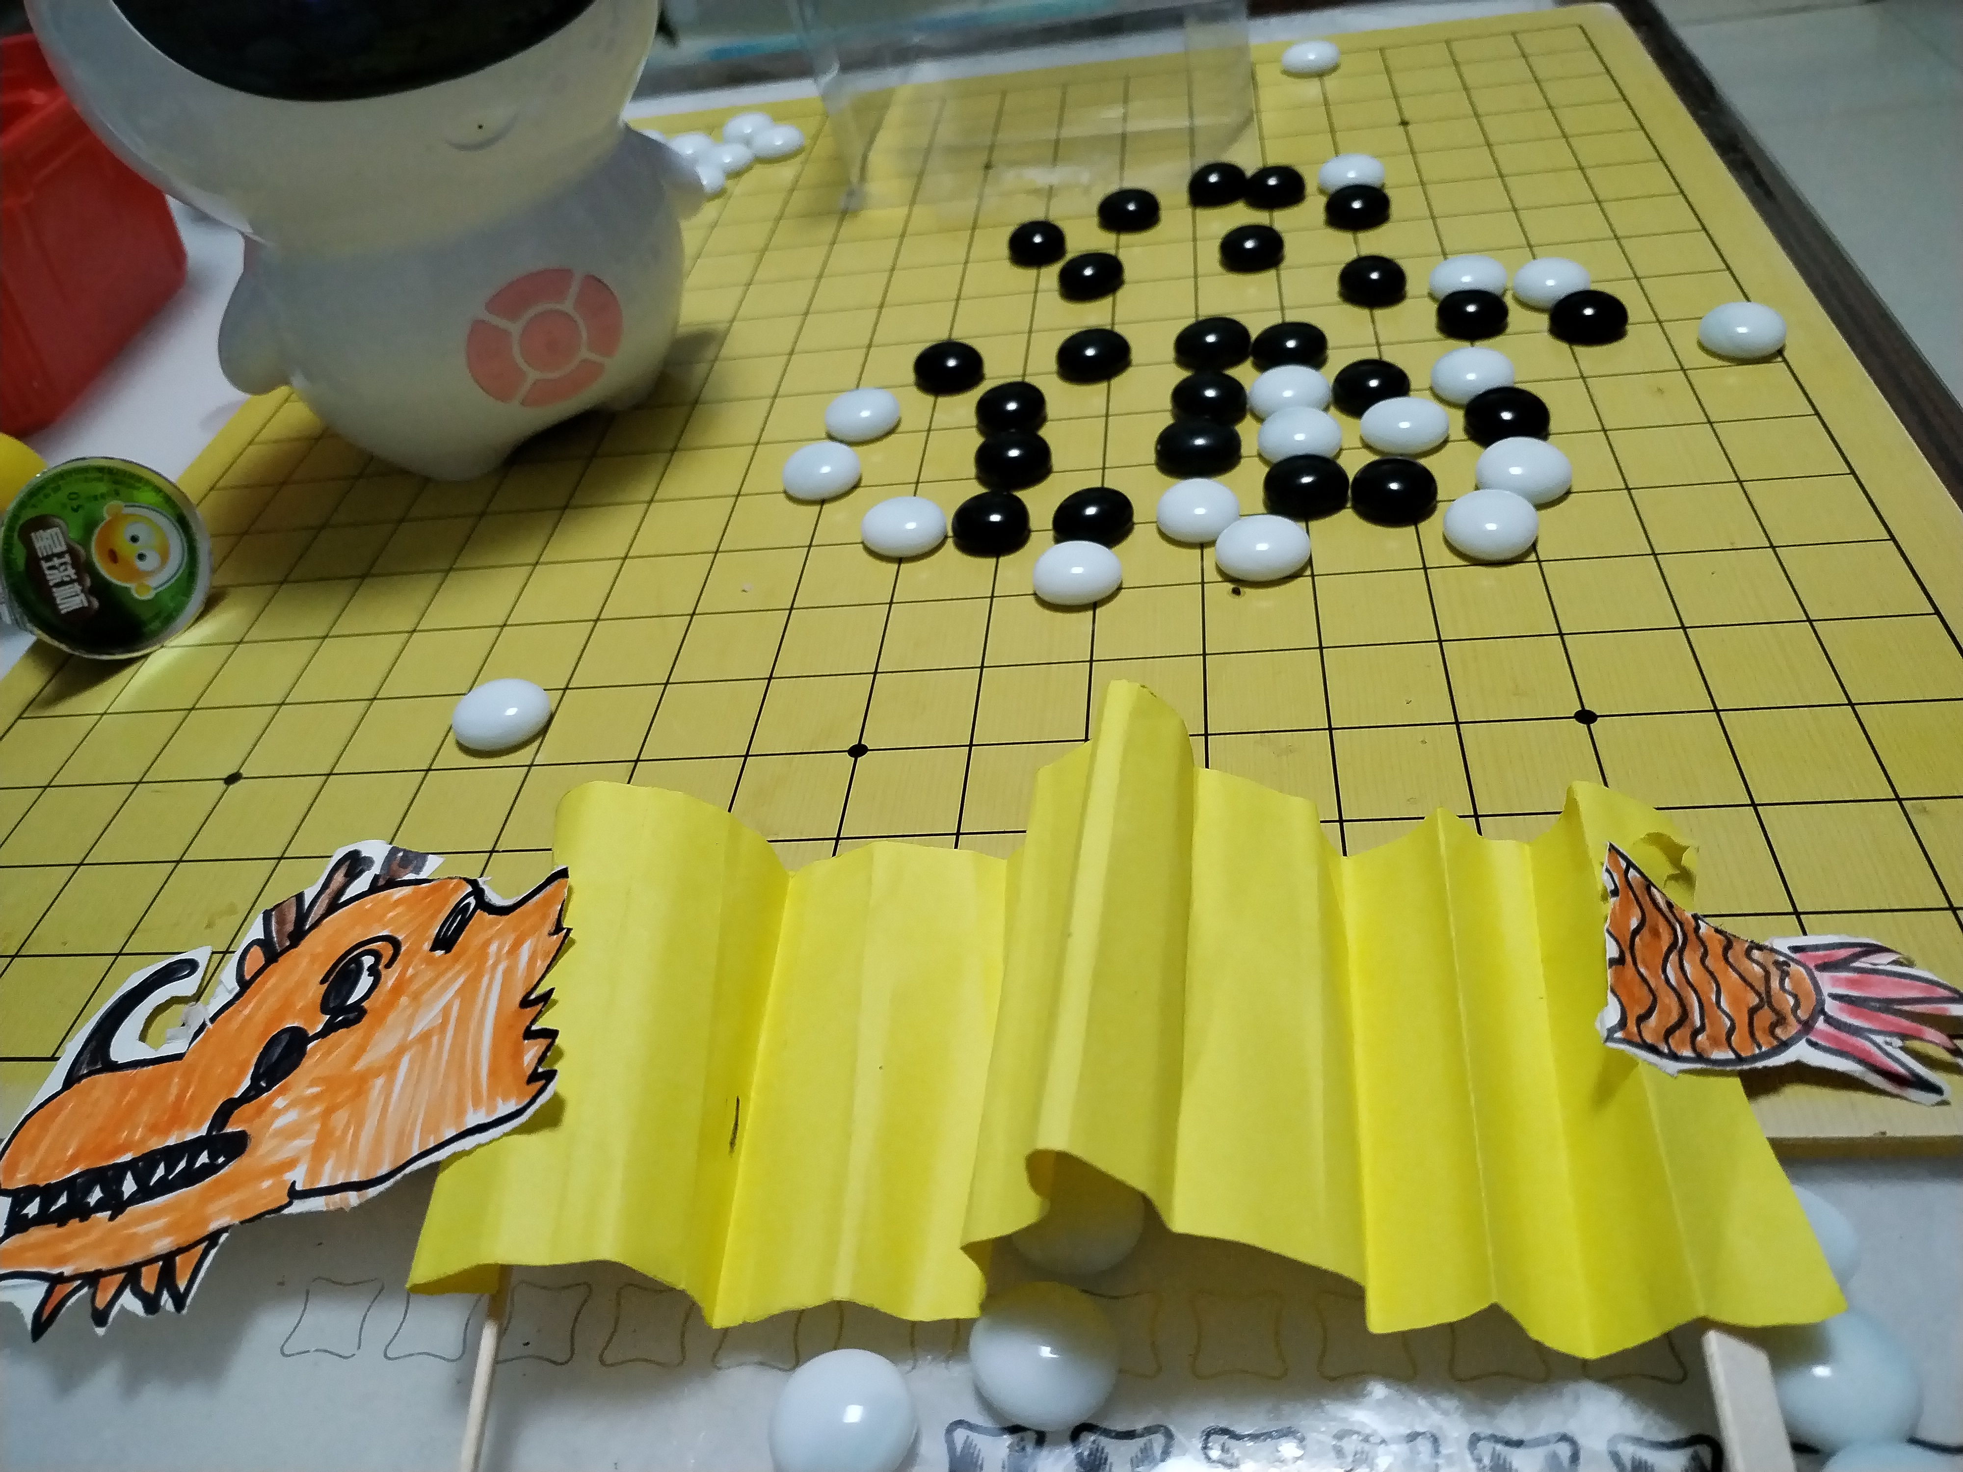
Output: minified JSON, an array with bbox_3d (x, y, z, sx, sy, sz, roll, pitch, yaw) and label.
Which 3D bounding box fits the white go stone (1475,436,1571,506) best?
[{"bbox_3d":[0.119,-0.058,0.323,0.020,0.010,0.020,-3,43,9],"label":"white go stone"}]

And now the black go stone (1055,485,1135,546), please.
[{"bbox_3d":[0.025,-0.050,0.335,0.018,0.010,0.018,-3,43,10],"label":"black go stone"}]

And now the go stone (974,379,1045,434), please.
[{"bbox_3d":[0.008,-0.085,0.376,0.019,0.010,0.019,-3,43,10],"label":"go stone"}]

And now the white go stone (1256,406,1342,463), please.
[{"bbox_3d":[0.075,-0.071,0.347,0.020,0.009,0.020,-3,43,10],"label":"white go stone"}]

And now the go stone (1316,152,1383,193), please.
[{"bbox_3d":[0.113,-0.171,0.449,0.019,0.010,0.019,-3,43,10],"label":"go stone"}]

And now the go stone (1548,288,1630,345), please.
[{"bbox_3d":[0.152,-0.105,0.368,0.018,0.010,0.018,-3,43,10],"label":"go stone"}]

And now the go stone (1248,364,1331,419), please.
[{"bbox_3d":[0.076,-0.085,0.362,0.020,0.009,0.020,-3,43,10],"label":"go stone"}]

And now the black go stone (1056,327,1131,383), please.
[{"bbox_3d":[0.030,-0.102,0.396,0.020,0.010,0.020,-3,43,10],"label":"black go stone"}]

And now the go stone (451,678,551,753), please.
[{"bbox_3d":[-0.104,-0.005,0.319,0.020,0.010,0.020,-3,43,10],"label":"go stone"}]

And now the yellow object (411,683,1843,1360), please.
[{"bbox_3d":[0.013,0.037,0.216,0.197,0.046,0.085,-3,43,9],"label":"yellow object"}]

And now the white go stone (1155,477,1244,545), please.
[{"bbox_3d":[0.050,-0.051,0.337,0.020,0.010,0.020,-3,43,10],"label":"white go stone"}]

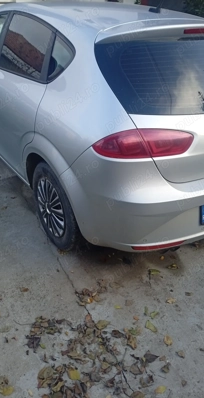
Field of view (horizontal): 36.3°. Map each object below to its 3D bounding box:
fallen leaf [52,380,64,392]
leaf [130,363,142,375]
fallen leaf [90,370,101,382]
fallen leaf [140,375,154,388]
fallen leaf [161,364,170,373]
[{"bbox_3d":[-0.197,0.851,1.410,0.023,0.020,0.064,28,40,33],"label":"fallen leaf"},{"bbox_3d":[0.167,0.825,1.502,0.056,0.015,0.058,-16,38,-28],"label":"leaf"},{"bbox_3d":[-0.029,0.824,1.445,0.045,0.015,0.056,0,31,-2],"label":"fallen leaf"},{"bbox_3d":[0.205,0.831,1.422,0.072,0.020,0.051,-7,32,-14],"label":"fallen leaf"},{"bbox_3d":[0.306,0.803,1.477,0.050,0.016,0.029,-22,39,-34],"label":"fallen leaf"}]

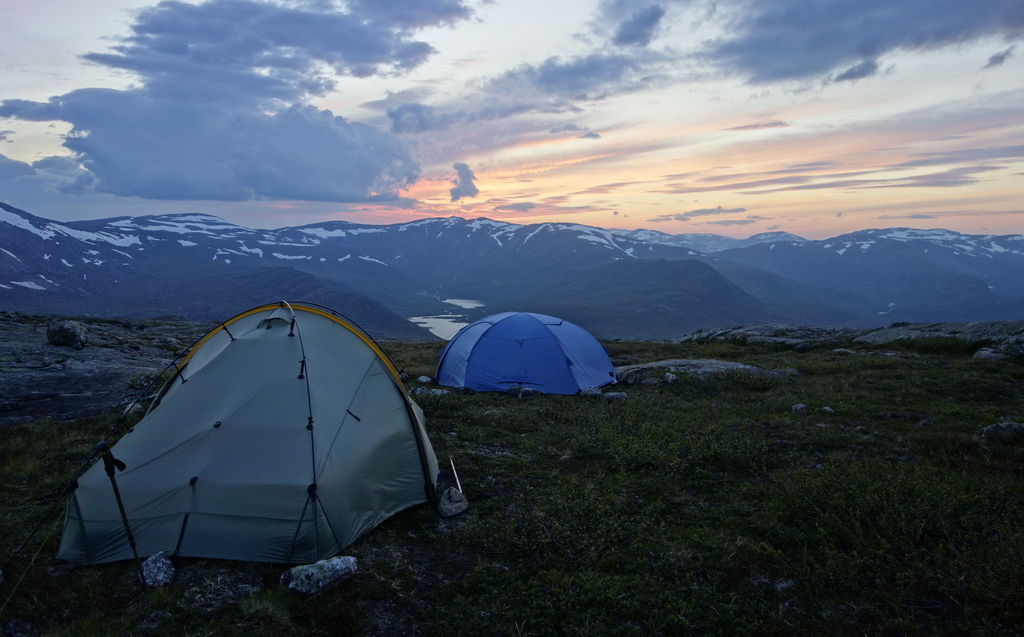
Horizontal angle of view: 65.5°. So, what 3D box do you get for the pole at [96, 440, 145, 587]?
[{"bbox_3d":[-1.410,0.719,2.905,0.085,0.570,0.050,-12,9,2],"label":"pole"}]

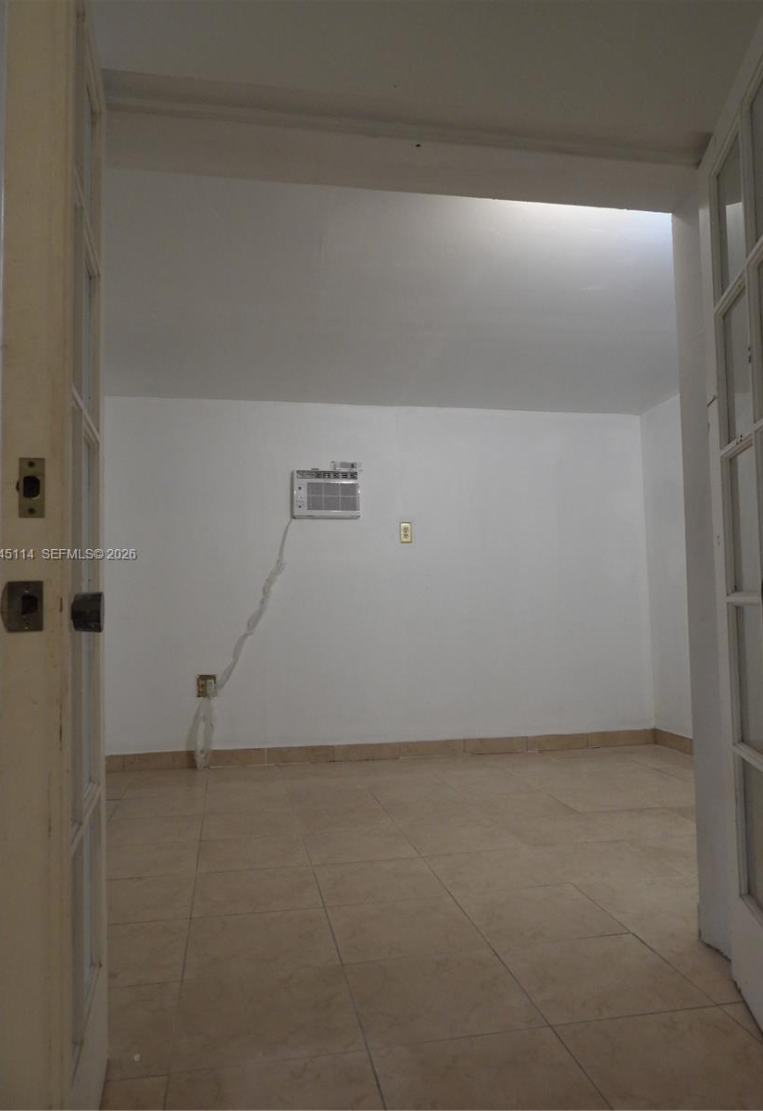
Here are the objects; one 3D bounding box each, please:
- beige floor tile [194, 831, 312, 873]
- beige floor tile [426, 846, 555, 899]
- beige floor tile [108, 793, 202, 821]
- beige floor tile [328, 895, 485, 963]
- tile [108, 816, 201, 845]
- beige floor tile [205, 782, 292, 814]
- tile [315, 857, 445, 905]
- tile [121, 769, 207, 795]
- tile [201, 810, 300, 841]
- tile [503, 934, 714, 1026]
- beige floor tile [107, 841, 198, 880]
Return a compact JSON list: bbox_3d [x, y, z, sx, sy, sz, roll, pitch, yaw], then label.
[{"bbox_3d":[-0.490,1.143,2.948,0.406,0.010,0.403,0,-4,-11],"label":"beige floor tile"},{"bbox_3d":[0.390,1.112,2.715,0.406,0.010,0.403,0,-4,-11],"label":"beige floor tile"},{"bbox_3d":[-1.041,1.197,3.646,0.406,0.010,0.403,0,-4,-11],"label":"beige floor tile"},{"bbox_3d":[0.062,1.072,2.219,0.401,0.010,0.387,0,-4,-11],"label":"beige floor tile"},{"bbox_3d":[-0.967,1.171,3.258,0.406,0.010,0.403,0,-4,-11],"label":"tile"},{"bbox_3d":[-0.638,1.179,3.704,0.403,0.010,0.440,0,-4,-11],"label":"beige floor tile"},{"bbox_3d":[-0.011,1.097,2.601,0.401,0.010,0.387,0,-4,-11],"label":"tile"},{"bbox_3d":[-1.097,1.202,3.975,0.401,0.010,0.387,0,-4,-11],"label":"tile"},{"bbox_3d":[-0.554,1.149,3.288,0.401,0.010,0.387,0,-4,-11],"label":"tile"},{"bbox_3d":[0.533,1.050,1.919,0.403,0.010,0.398,0,-4,-11],"label":"tile"},{"bbox_3d":[-0.882,1.130,2.835,0.403,0.010,0.398,0,-4,-11],"label":"beige floor tile"}]

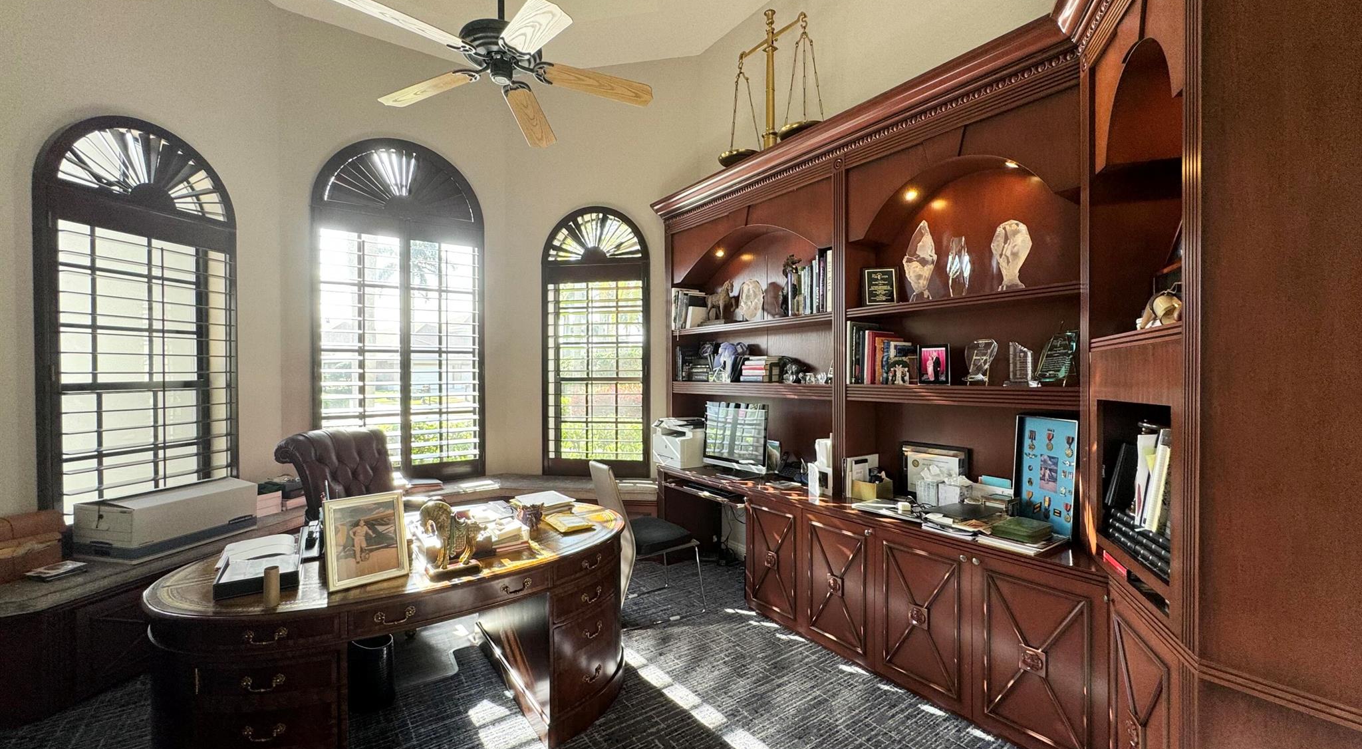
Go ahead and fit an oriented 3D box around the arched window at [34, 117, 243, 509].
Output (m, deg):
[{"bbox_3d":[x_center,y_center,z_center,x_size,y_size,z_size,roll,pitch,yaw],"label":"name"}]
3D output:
[{"bbox_3d":[-3.104,-0.259,3.194,0.120,2.365,1.003,0,0,11],"label":"arched window"}]

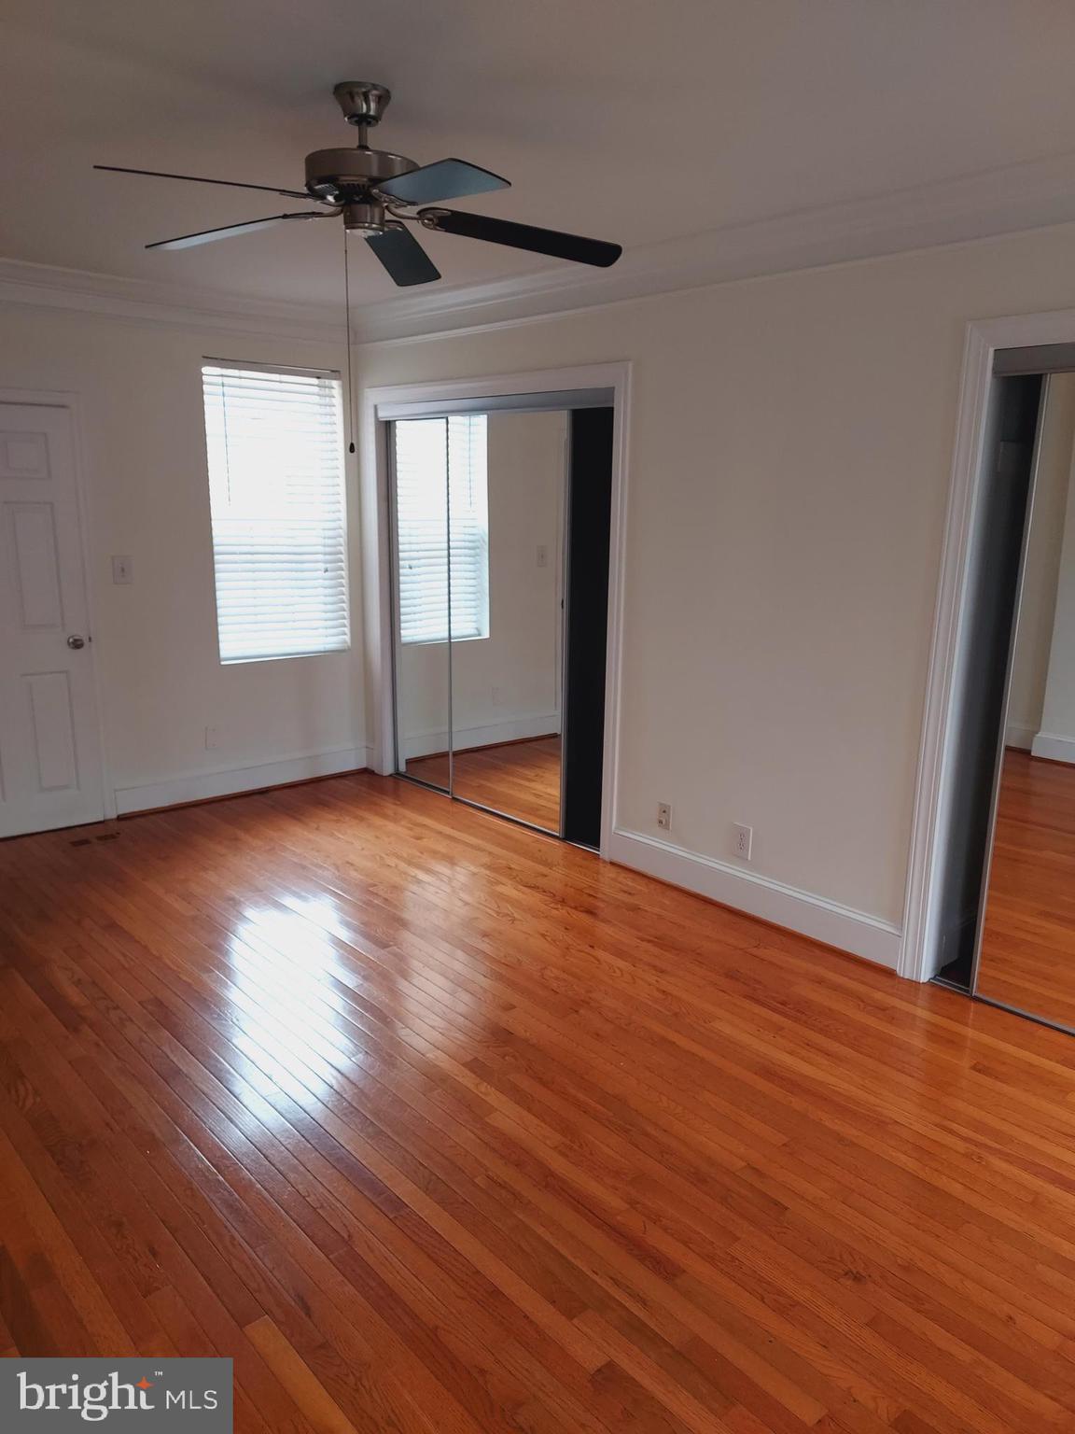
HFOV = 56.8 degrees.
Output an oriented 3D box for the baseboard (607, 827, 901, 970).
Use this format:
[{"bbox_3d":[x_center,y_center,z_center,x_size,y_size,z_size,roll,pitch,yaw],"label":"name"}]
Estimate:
[{"bbox_3d":[0.828,0.713,4.091,0.027,0.151,1.430,-11,17,-41],"label":"baseboard"}]

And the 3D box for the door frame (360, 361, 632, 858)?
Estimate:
[{"bbox_3d":[-0.264,-0.589,5.121,0.120,2.195,2.020,-11,17,-41],"label":"door frame"}]

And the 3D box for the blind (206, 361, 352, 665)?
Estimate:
[{"bbox_3d":[-1.392,-1.078,5.411,0.780,1.525,0.055,-11,17,-41],"label":"blind"}]

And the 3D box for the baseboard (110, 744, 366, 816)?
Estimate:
[{"bbox_3d":[-1.584,0.328,5.547,1.495,0.159,0.027,-11,17,-41],"label":"baseboard"}]

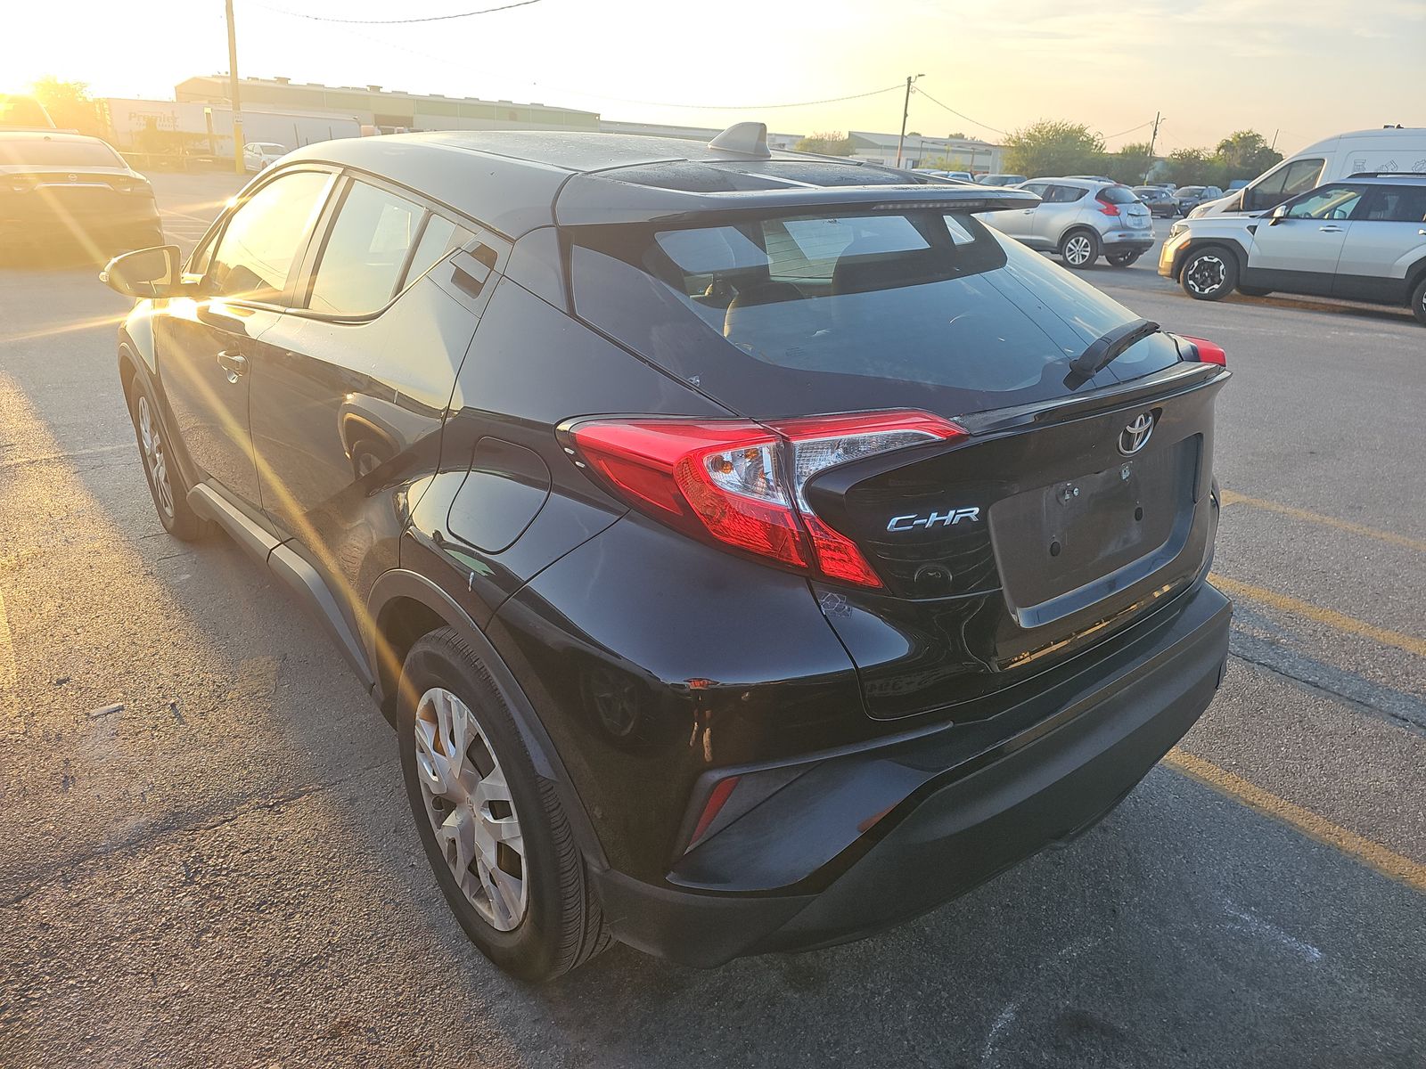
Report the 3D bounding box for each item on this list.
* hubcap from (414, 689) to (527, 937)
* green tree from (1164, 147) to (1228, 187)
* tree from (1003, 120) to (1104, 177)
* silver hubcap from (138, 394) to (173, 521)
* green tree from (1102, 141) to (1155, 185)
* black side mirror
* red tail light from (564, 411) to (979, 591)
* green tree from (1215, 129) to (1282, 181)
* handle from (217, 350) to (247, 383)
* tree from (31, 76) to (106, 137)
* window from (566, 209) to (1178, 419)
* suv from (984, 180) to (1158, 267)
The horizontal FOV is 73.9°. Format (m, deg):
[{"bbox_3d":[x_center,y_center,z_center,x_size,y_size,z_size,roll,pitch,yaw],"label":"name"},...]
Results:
[{"bbox_3d":[-0.450,0.508,1.773,0.070,0.460,0.460,-15,28,-37],"label":"hubcap"},{"bbox_3d":[28.965,-21.522,57.636,3.900,3.750,3.900,11,23,23],"label":"green tree"},{"bbox_3d":[27.928,-31.118,79.111,8.346,6.144,7.511,9,22,16],"label":"tree"},{"bbox_3d":[-2.137,-0.297,3.634,0.070,0.455,0.455,-15,27,-37],"label":"silver hubcap"},{"bbox_3d":[37.114,-32.816,85.937,4.797,5.182,4.317,11,23,20],"label":"green tree"},{"bbox_3d":[-1.695,-0.783,2.824,0.230,0.155,0.140,-15,28,-37],"label":"black side mirror"},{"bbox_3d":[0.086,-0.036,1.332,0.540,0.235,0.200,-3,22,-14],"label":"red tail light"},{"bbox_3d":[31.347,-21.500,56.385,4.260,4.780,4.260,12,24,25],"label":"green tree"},{"bbox_3d":[-1.284,-0.447,2.527,0.055,0.065,0.185,-15,28,-37],"label":"handle"},{"bbox_3d":[-39.591,-25.749,58.872,4.705,4.822,4.235,-10,25,-30],"label":"tree"},{"bbox_3d":[0.415,-0.422,1.747,1.300,0.130,0.630,-15,54,-37],"label":"window"},{"bbox_3d":[6.550,-6.210,18.700,1.765,1.565,4.125,-15,27,-37],"label":"suv"}]

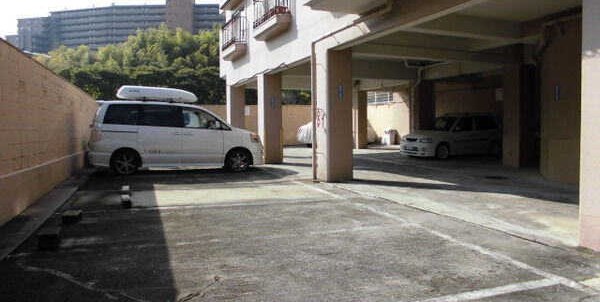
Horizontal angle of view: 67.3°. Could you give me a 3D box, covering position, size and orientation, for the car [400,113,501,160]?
[{"bbox_3d":[5.302,-0.536,15.849,3.800,1.500,1.660,-2,3,-27],"label":"car"}]

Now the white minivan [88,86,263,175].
[{"bbox_3d":[-3.228,-0.559,12.346,4.620,2.200,1.720,-1,3,-20],"label":"white minivan"}]

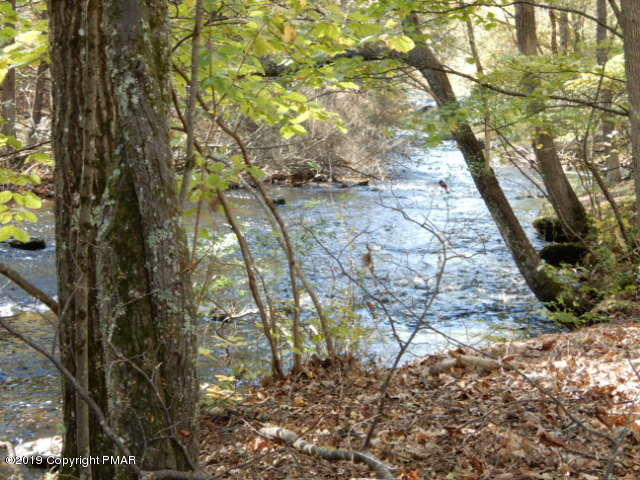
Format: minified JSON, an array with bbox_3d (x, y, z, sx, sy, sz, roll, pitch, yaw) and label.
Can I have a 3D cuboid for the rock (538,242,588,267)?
[{"bbox_3d":[2.352,0.150,12.500,0.500,0.250,0.420,2,8,11],"label":"rock"}]

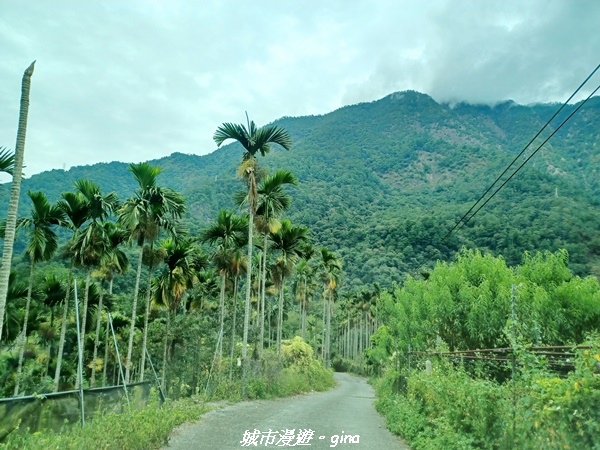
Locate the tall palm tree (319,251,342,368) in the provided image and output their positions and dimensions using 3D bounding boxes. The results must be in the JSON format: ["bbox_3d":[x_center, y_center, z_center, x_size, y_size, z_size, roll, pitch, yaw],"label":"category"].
[{"bbox_3d":[1.907,5.525,29.000,1.700,7.960,1.700,2,-10,0],"label":"tall palm tree"}]

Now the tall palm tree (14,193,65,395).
[{"bbox_3d":[-9.920,2.482,16.500,2.000,7.830,2.000,2,-10,0],"label":"tall palm tree"}]

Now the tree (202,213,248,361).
[{"bbox_3d":[-3.708,3.073,21.000,2.250,7.720,2.250,2,-10,0],"label":"tree"}]

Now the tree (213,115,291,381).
[{"bbox_3d":[-1.608,0.644,13.800,2.450,8.860,2.450,2,-10,0],"label":"tree"}]

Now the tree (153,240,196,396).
[{"bbox_3d":[-5.401,3.738,18.500,1.950,6.570,1.950,2,-10,0],"label":"tree"}]

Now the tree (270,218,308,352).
[{"bbox_3d":[-0.763,3.646,24.500,2.200,7.940,2.200,2,-10,0],"label":"tree"}]

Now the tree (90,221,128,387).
[{"bbox_3d":[-8.134,3.314,18.500,1.800,7.140,1.800,2,-10,0],"label":"tree"}]

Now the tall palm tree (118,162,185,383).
[{"bbox_3d":[-5.314,1.602,15.300,2.300,7.950,2.300,2,-10,0],"label":"tall palm tree"}]

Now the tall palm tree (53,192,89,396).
[{"bbox_3d":[-8.701,2.353,16.500,1.700,7.720,1.700,2,-10,0],"label":"tall palm tree"}]

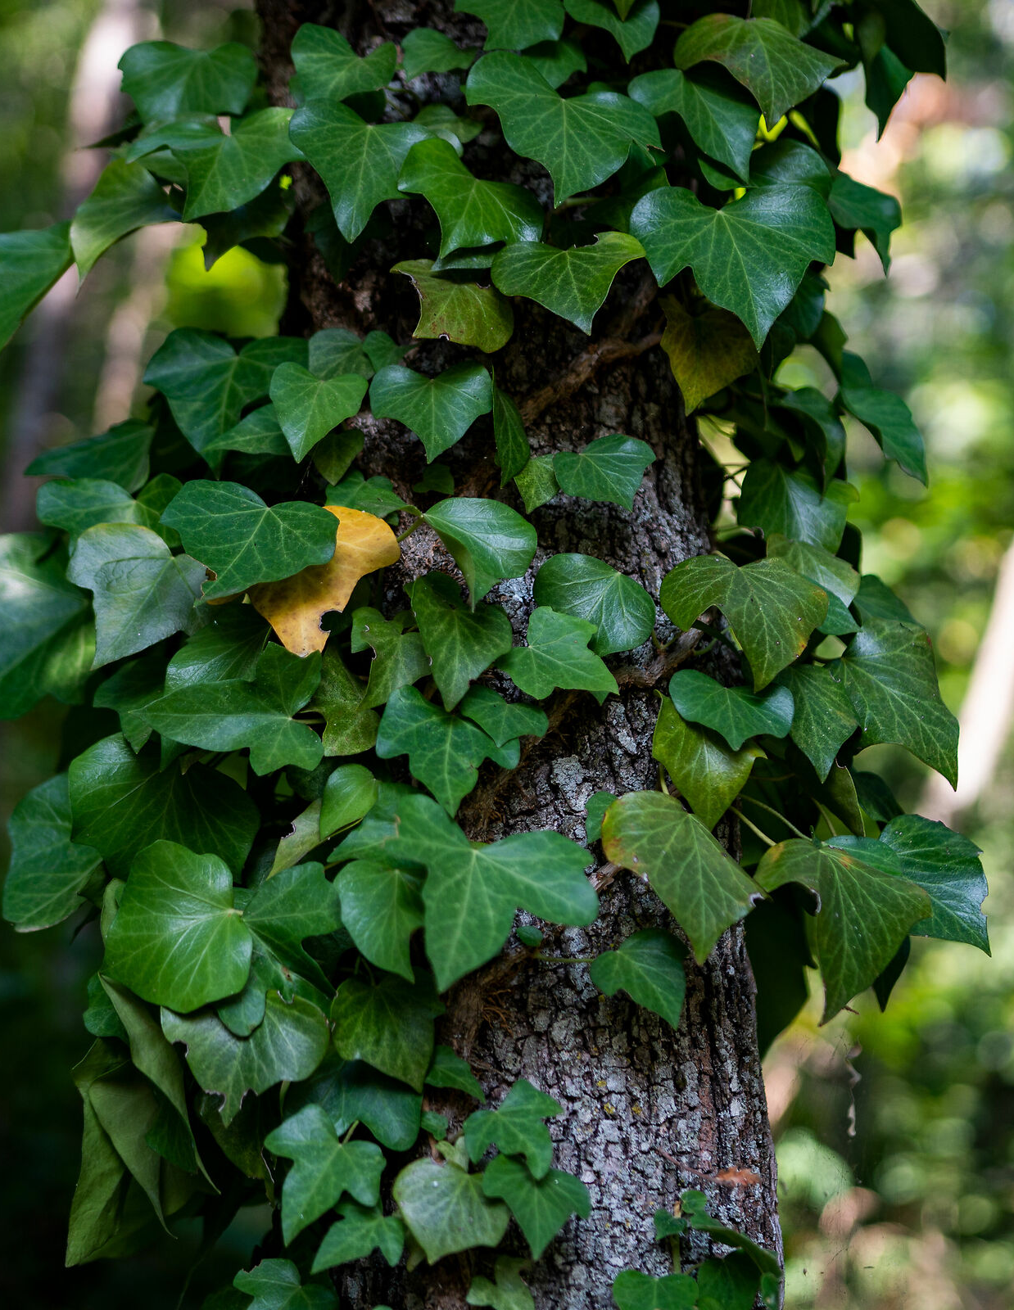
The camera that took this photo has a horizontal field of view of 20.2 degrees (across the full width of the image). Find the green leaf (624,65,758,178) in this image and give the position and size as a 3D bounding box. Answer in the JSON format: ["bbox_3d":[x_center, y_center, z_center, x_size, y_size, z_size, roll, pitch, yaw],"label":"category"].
[{"bbox_3d":[0.076,-0.217,1.160,0.045,0.053,0.018,-16,-23,-22],"label":"green leaf"}]

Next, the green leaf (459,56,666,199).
[{"bbox_3d":[0.022,-0.212,1.140,0.079,0.058,0.022,9,-31,8],"label":"green leaf"}]

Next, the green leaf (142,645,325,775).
[{"bbox_3d":[-0.111,0.021,1.160,0.073,0.058,0.020,2,-30,11],"label":"green leaf"}]

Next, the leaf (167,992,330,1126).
[{"bbox_3d":[-0.108,0.167,1.180,0.065,0.056,0.016,0,-21,9],"label":"leaf"}]

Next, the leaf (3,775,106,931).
[{"bbox_3d":[-0.193,0.086,1.240,0.050,0.068,0.016,0,-12,27],"label":"leaf"}]

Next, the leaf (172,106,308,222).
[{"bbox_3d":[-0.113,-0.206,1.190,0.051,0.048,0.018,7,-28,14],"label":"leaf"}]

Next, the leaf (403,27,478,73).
[{"bbox_3d":[-0.029,-0.259,1.220,0.032,0.022,0.010,0,-21,6],"label":"leaf"}]

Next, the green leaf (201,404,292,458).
[{"bbox_3d":[-0.113,-0.099,1.255,0.044,0.029,0.016,6,-20,11],"label":"green leaf"}]

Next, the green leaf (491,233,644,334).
[{"bbox_3d":[0.025,-0.151,1.150,0.061,0.042,0.018,-6,-38,1],"label":"green leaf"}]

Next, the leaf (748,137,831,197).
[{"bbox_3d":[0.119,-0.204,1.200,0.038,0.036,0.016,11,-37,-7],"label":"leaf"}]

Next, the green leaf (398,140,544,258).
[{"bbox_3d":[-0.015,-0.185,1.150,0.057,0.043,0.018,19,-28,11],"label":"green leaf"}]

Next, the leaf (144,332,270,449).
[{"bbox_3d":[-0.128,-0.115,1.250,0.065,0.061,0.020,9,-15,18],"label":"leaf"}]

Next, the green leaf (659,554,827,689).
[{"bbox_3d":[0.088,-0.013,1.060,0.063,0.052,0.022,0,-24,-3],"label":"green leaf"}]

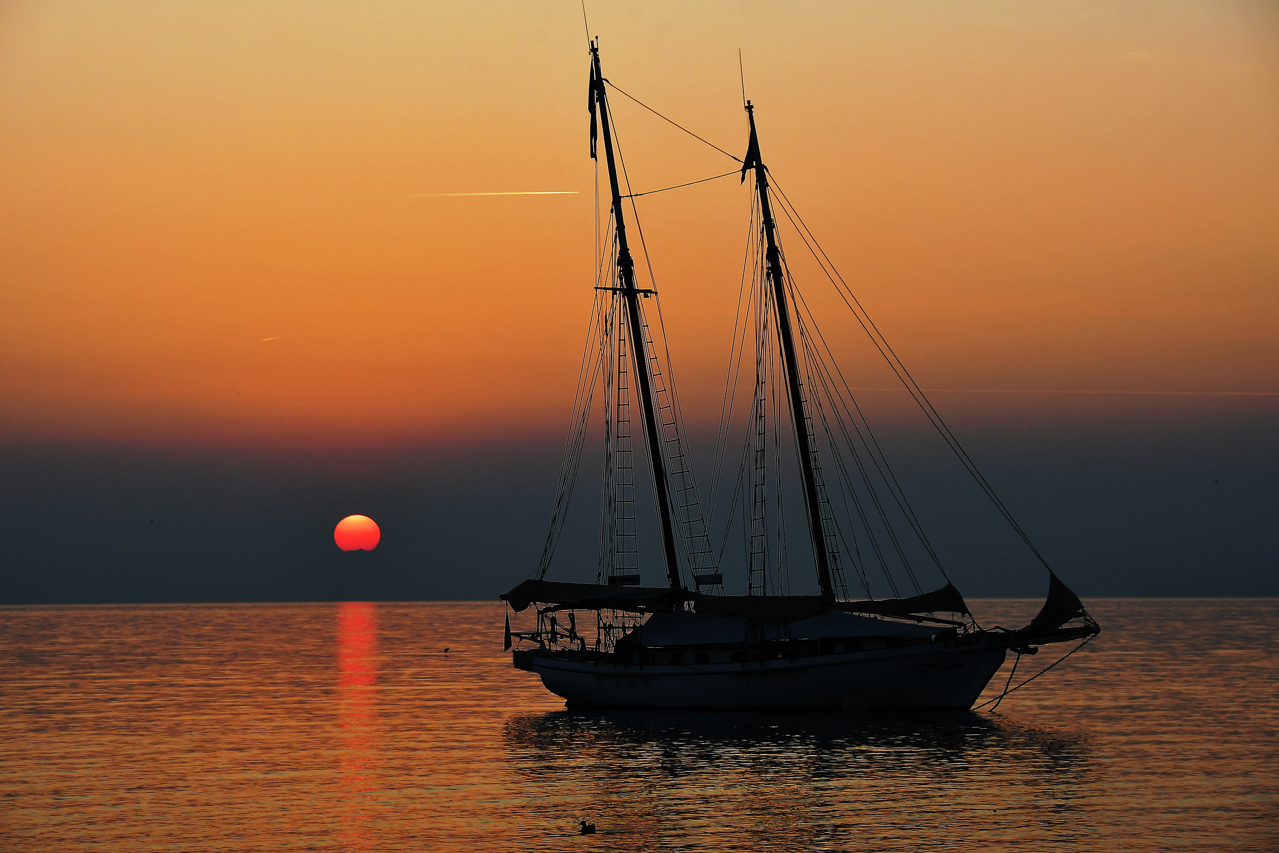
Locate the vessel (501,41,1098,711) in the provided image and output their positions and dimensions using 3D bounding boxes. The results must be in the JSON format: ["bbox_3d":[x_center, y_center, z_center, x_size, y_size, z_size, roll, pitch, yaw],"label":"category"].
[{"bbox_3d":[3.890,-1.640,122.930,19.300,18.400,4.900,-2,-3,36],"label":"vessel"}]

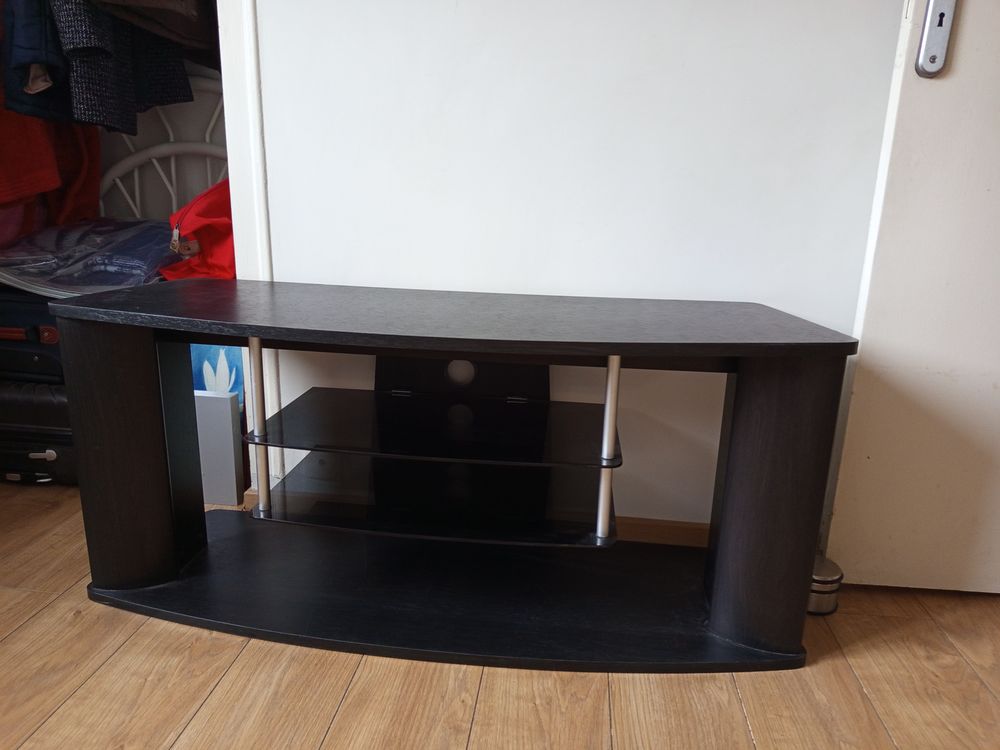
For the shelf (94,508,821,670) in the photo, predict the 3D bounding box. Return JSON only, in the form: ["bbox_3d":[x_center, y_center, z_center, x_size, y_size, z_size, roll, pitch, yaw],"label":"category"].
[{"bbox_3d":[-0.105,0.379,1.249,1.186,0.020,0.398,3,15,6],"label":"shelf"}]

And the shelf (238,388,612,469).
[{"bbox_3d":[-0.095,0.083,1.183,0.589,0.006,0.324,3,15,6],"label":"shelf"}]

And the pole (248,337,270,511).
[{"bbox_3d":[-0.379,0.074,1.090,0.019,0.312,0.019,3,15,6],"label":"pole"}]

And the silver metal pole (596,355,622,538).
[{"bbox_3d":[0.163,0.104,1.034,0.019,0.312,0.019,3,15,6],"label":"silver metal pole"}]

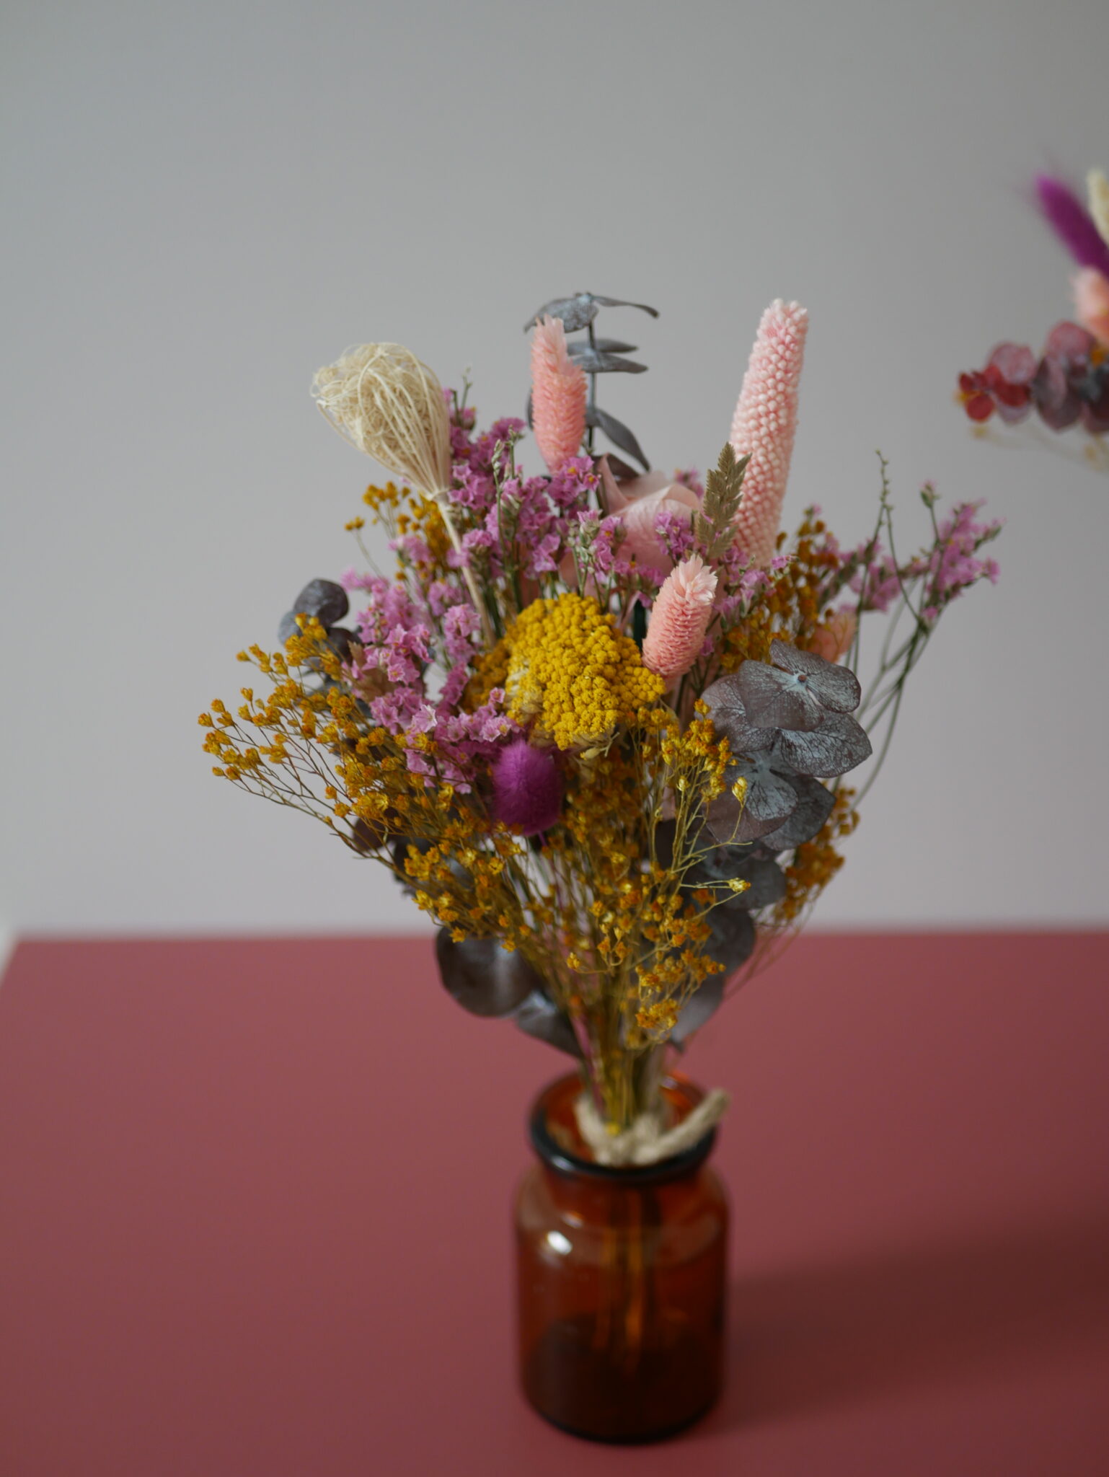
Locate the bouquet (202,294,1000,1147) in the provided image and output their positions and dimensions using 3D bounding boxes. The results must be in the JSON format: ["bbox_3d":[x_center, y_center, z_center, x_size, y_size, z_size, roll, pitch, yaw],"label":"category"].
[{"bbox_3d":[0.016,0.021,0.604,0.225,0.289,0.193,0,21,0],"label":"bouquet"}]

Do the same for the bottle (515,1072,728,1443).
[{"bbox_3d":[0.021,0.161,0.666,0.067,0.096,0.067,0,21,0],"label":"bottle"}]

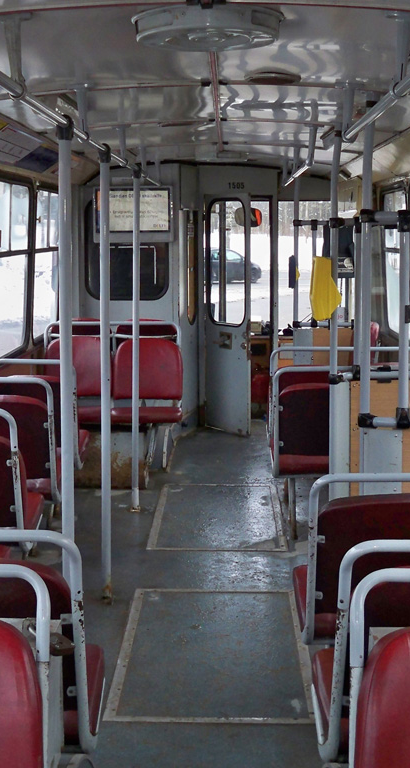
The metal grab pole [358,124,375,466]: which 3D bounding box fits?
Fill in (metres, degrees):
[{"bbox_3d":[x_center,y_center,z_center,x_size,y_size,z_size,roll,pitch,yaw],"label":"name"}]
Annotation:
[{"bbox_3d":[0.573,0.023,3.713,0.040,1.930,0.040,0,9,1],"label":"metal grab pole"}]

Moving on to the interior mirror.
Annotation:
[{"bbox_3d":[0.381,-1.455,9.028,0.250,0.170,0.050,3,9,19],"label":"interior mirror"}]

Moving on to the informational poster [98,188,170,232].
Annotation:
[{"bbox_3d":[-0.528,-1.288,7.771,0.560,0.340,0.025,0,8,1],"label":"informational poster"}]

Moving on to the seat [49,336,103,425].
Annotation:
[{"bbox_3d":[-0.800,-0.028,6.514,0.420,0.490,0.480,0,8,1],"label":"seat"}]

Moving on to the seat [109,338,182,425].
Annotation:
[{"bbox_3d":[-0.351,-0.025,6.244,0.420,0.465,0.480,0,9,1],"label":"seat"}]

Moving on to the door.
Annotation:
[{"bbox_3d":[0.176,-0.557,7.905,0.045,1.830,0.500,-7,11,-42],"label":"door"}]

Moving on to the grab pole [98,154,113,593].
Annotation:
[{"bbox_3d":[-0.398,-0.008,4.199,0.045,1.850,0.045,1,9,1],"label":"grab pole"}]

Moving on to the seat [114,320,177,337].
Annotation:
[{"bbox_3d":[-0.379,-0.229,7.348,0.420,0.500,0.470,0,8,1],"label":"seat"}]

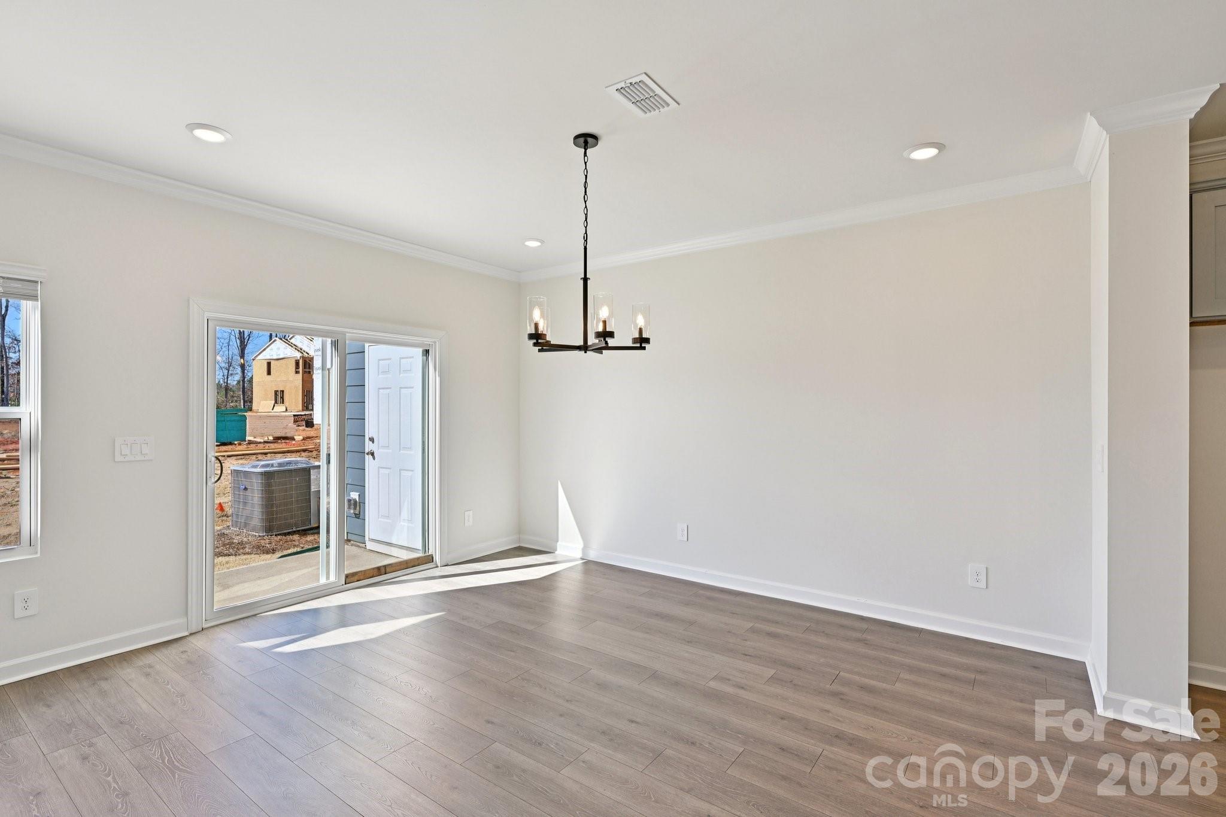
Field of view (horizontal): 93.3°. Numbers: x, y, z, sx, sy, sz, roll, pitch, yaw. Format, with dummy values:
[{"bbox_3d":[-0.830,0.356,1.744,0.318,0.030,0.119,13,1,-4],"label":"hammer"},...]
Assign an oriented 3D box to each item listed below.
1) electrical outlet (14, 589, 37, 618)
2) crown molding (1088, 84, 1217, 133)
[{"bbox_3d":[-3.022,1.006,2.983,0.009,0.134,0.086,0,0,36],"label":"electrical outlet"},{"bbox_3d":[2.367,-1.305,2.546,0.415,0.088,0.080,0,0,36],"label":"crown molding"}]

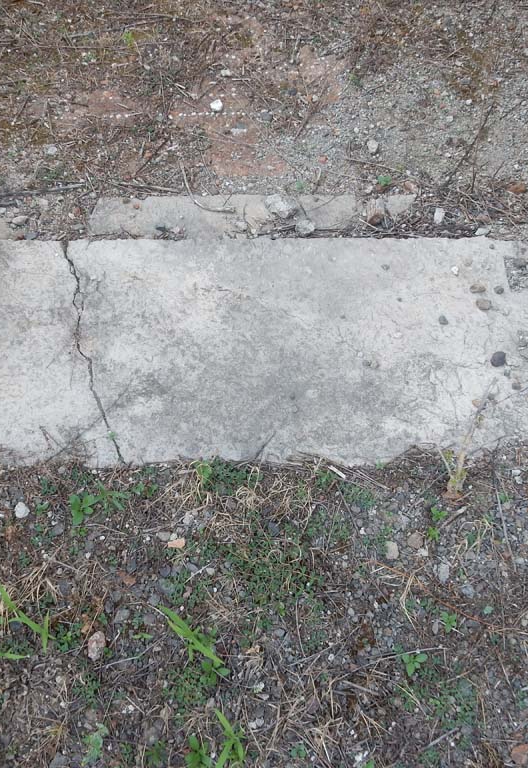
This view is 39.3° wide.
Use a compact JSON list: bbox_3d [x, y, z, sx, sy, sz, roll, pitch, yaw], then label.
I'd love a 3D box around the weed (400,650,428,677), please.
[{"bbox_3d":[0.286,0.531,1.406,0.051,0.035,0.046,0,56,0],"label":"weed"}]

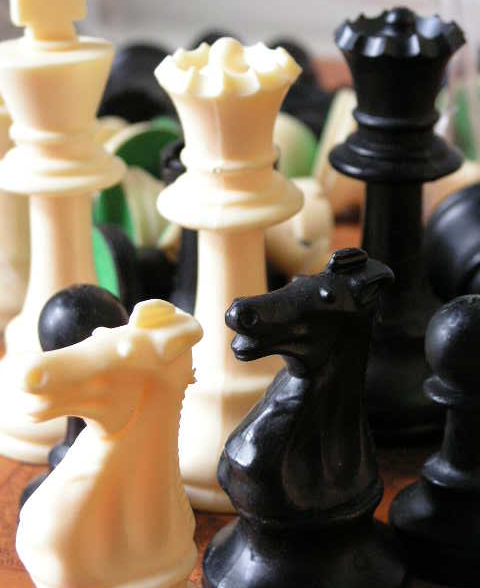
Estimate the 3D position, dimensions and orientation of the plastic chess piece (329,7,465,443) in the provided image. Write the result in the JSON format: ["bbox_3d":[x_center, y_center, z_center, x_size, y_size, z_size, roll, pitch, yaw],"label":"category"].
[{"bbox_3d":[0.029,-0.014,0.281,0.032,0.081,0.032,-1,24,0],"label":"plastic chess piece"}]

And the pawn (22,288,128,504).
[{"bbox_3d":[-0.025,0.020,0.248,0.025,0.046,0.025,-1,24,0],"label":"pawn"}]

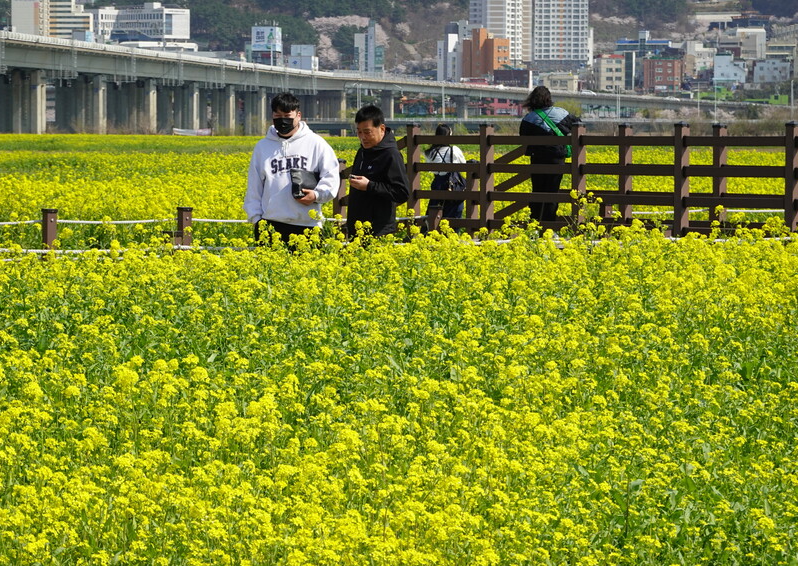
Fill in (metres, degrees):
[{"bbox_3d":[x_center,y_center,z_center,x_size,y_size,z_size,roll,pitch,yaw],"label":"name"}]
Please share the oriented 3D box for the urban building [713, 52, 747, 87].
[{"bbox_3d":[113.758,-73.444,1095.000,11.000,11.000,9.500,0,3,9],"label":"urban building"}]

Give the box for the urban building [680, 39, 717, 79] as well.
[{"bbox_3d":[107.520,-79.969,1140.000,10.500,13.300,9.500,0,3,-10],"label":"urban building"}]

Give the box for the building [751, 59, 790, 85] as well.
[{"bbox_3d":[128.193,-72.688,1095.000,12.500,8.800,9.500,0,3,8],"label":"building"}]

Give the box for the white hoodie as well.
[{"bbox_3d":[-0.685,-0.705,20.500,0.600,0.680,0.360,0,3,10],"label":"white hoodie"}]

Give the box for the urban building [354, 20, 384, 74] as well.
[{"bbox_3d":[-11.389,-90.529,1230.000,11.300,21.500,10.000,0,3,-2],"label":"urban building"}]

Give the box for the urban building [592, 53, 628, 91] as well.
[{"bbox_3d":[72.675,-72.330,1100.000,9.000,13.000,10.000,0,3,-10],"label":"urban building"}]

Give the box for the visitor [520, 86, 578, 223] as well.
[{"bbox_3d":[1.548,-1.238,33.000,0.560,1.600,0.420,0,3,8],"label":"visitor"}]

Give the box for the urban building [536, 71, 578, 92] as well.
[{"bbox_3d":[51.062,-64.188,1020.000,12.000,7.000,9.500,0,3,-2],"label":"urban building"}]

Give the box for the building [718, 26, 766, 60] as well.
[{"bbox_3d":[131.531,-91.708,1220.000,17.500,13.500,12.000,0,3,6],"label":"building"}]

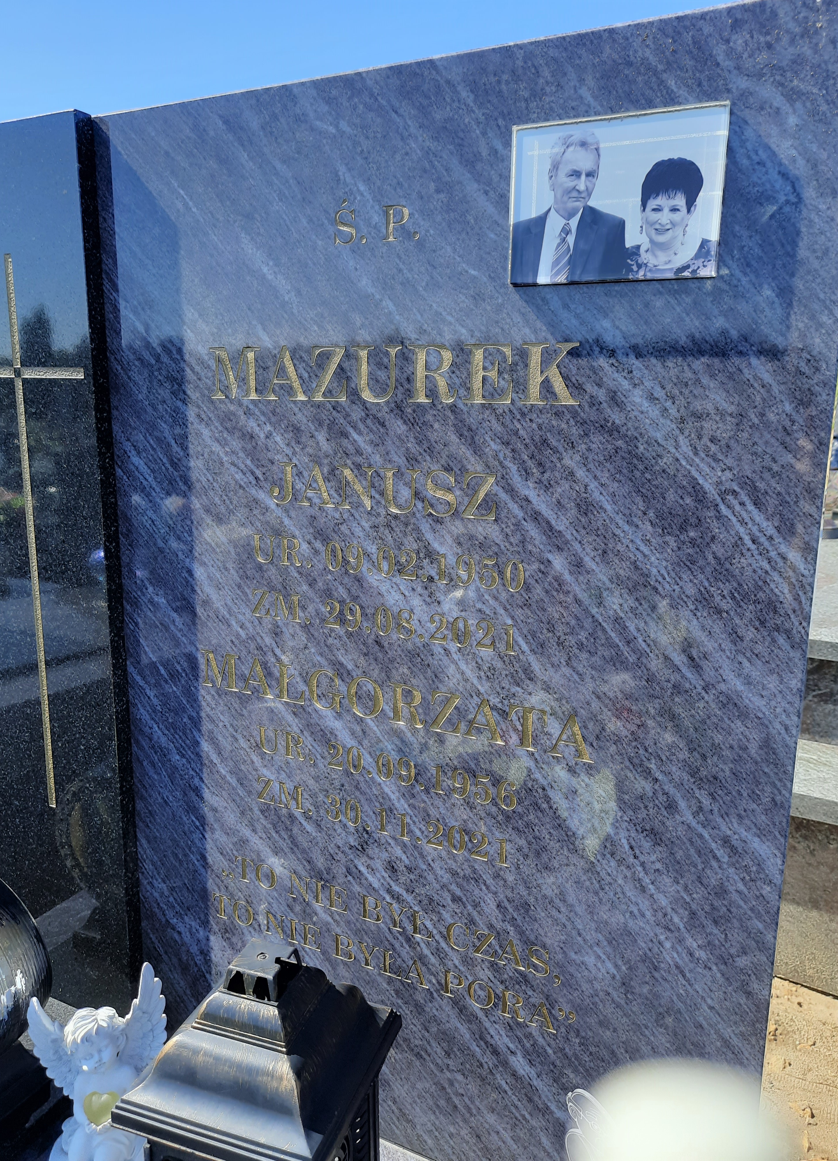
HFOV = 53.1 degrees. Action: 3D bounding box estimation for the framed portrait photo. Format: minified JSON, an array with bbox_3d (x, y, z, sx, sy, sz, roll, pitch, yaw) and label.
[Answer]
[{"bbox_3d":[0.140,-0.276,0.607,0.152,0.113,0.011,6,13,25],"label":"framed portrait photo"}]

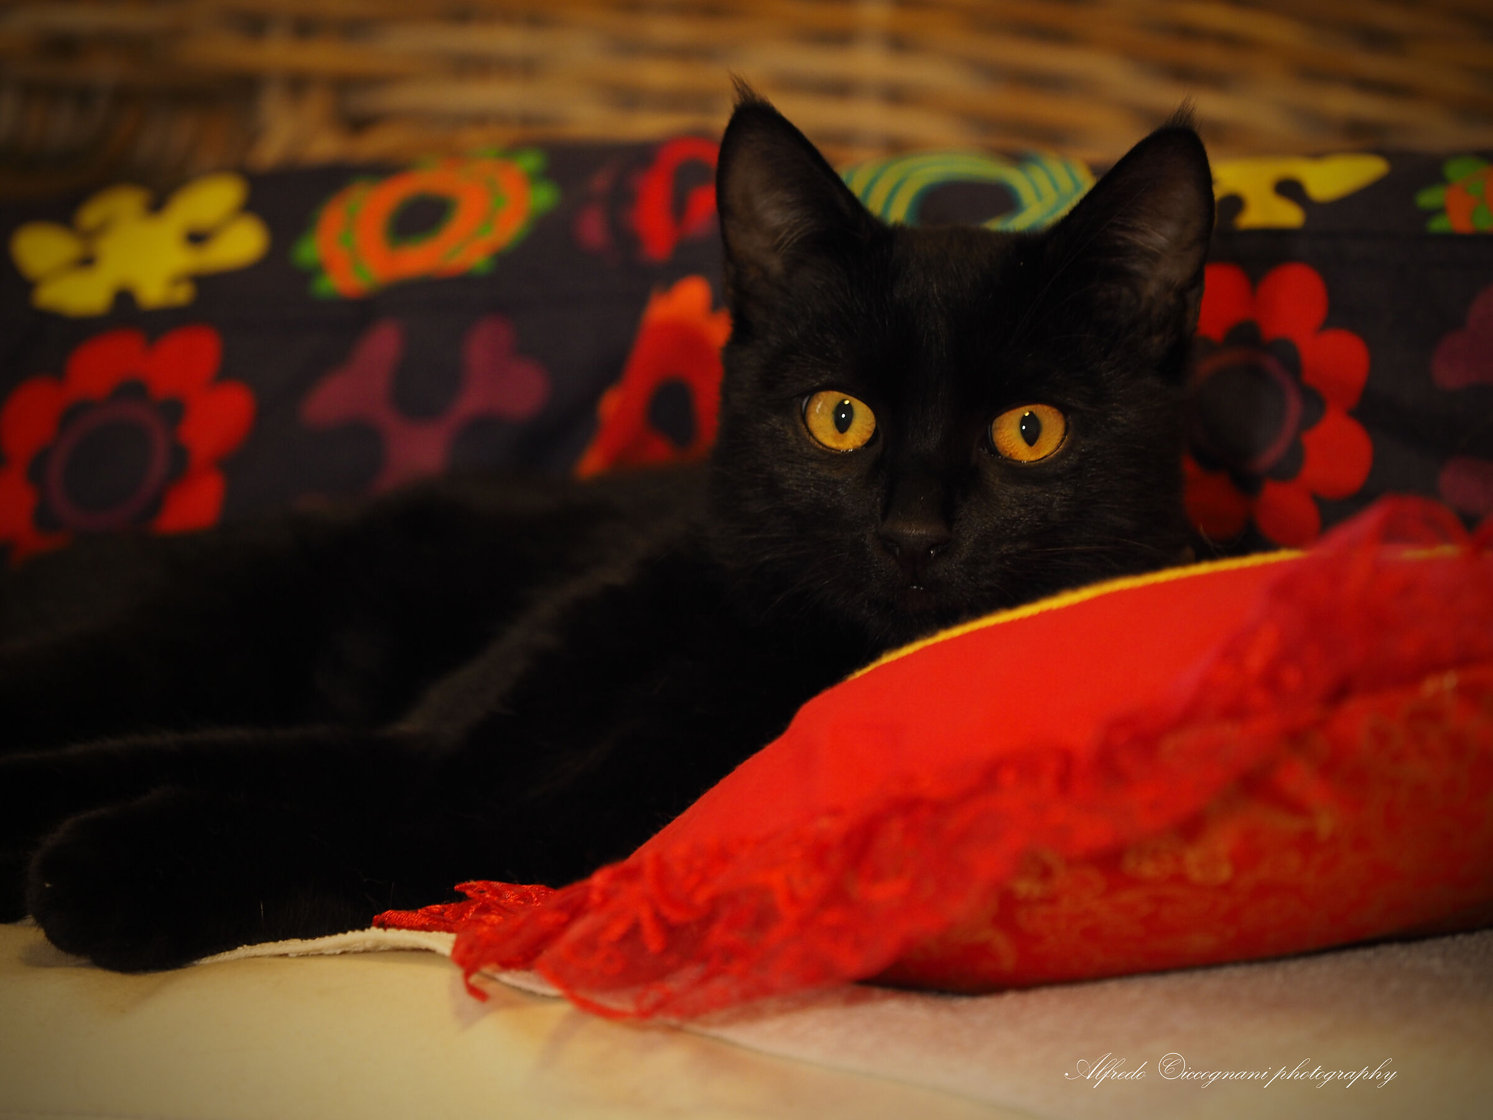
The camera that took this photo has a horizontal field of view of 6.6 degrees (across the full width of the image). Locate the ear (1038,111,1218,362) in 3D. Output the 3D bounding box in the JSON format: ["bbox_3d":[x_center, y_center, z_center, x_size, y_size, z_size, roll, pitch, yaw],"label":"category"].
[{"bbox_3d":[0.079,-0.067,2.675,0.034,0.049,0.025,10,-2,-15],"label":"ear"}]

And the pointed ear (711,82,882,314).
[{"bbox_3d":[0.011,-0.074,2.685,0.034,0.049,0.025,-8,-2,23],"label":"pointed ear"}]

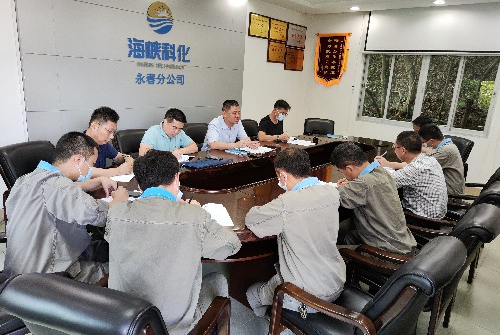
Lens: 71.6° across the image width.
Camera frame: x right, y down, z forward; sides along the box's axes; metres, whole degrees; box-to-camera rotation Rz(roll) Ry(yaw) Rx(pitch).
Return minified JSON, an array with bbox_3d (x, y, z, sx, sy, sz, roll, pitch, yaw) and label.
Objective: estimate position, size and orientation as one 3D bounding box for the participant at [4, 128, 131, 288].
[{"bbox_3d":[-0.931,0.372,1.867,0.750,1.130,0.600,-11,21,-44],"label":"participant"}]

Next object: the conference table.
[{"bbox_3d":[0.432,0.281,3.277,1.640,0.750,3.780,15,19,39],"label":"conference table"}]

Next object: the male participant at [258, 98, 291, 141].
[{"bbox_3d":[0.276,-0.218,4.259,0.720,1.200,0.580,12,17,31],"label":"male participant"}]

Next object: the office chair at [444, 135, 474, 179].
[{"bbox_3d":[2.202,0.144,4.039,0.620,0.970,0.570,-6,17,-33],"label":"office chair"}]

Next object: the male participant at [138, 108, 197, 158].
[{"bbox_3d":[-0.736,0.076,3.133,0.550,1.200,0.800,-11,20,-43],"label":"male participant"}]

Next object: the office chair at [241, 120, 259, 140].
[{"bbox_3d":[-0.008,-0.068,4.316,0.620,0.970,0.570,16,19,40],"label":"office chair"}]

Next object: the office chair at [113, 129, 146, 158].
[{"bbox_3d":[-0.857,0.154,3.260,0.620,0.970,0.570,16,19,40],"label":"office chair"}]

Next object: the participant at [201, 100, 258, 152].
[{"bbox_3d":[-0.238,-0.105,3.710,0.720,1.200,0.600,14,18,34],"label":"participant"}]

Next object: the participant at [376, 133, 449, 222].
[{"bbox_3d":[1.235,0.272,2.882,0.800,1.190,0.550,14,18,36],"label":"participant"}]

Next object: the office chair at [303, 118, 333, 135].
[{"bbox_3d":[0.913,-0.276,5.198,0.600,0.910,0.620,11,16,26],"label":"office chair"}]

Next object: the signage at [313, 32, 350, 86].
[{"bbox_3d":[1.228,-1.655,5.330,0.560,0.780,0.030,16,19,40],"label":"signage"}]

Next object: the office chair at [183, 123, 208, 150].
[{"bbox_3d":[-0.474,0.026,3.844,0.620,0.970,0.570,16,19,40],"label":"office chair"}]

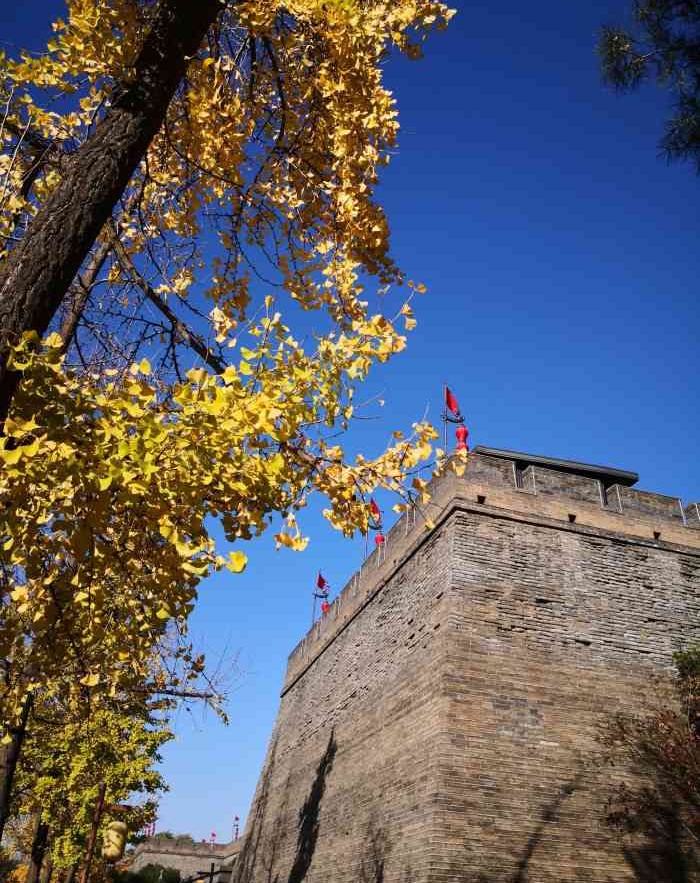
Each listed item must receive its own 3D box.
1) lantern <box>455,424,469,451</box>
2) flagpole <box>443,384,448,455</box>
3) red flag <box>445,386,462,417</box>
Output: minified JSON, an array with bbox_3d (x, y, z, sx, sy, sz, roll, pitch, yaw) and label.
[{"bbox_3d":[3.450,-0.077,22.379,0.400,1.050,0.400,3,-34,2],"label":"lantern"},{"bbox_3d":[2.913,0.144,22.046,0.080,4.700,0.080,12,-34,-12],"label":"flagpole"},{"bbox_3d":[3.283,-1.269,23.083,0.550,1.100,0.150,12,-34,-12],"label":"red flag"}]

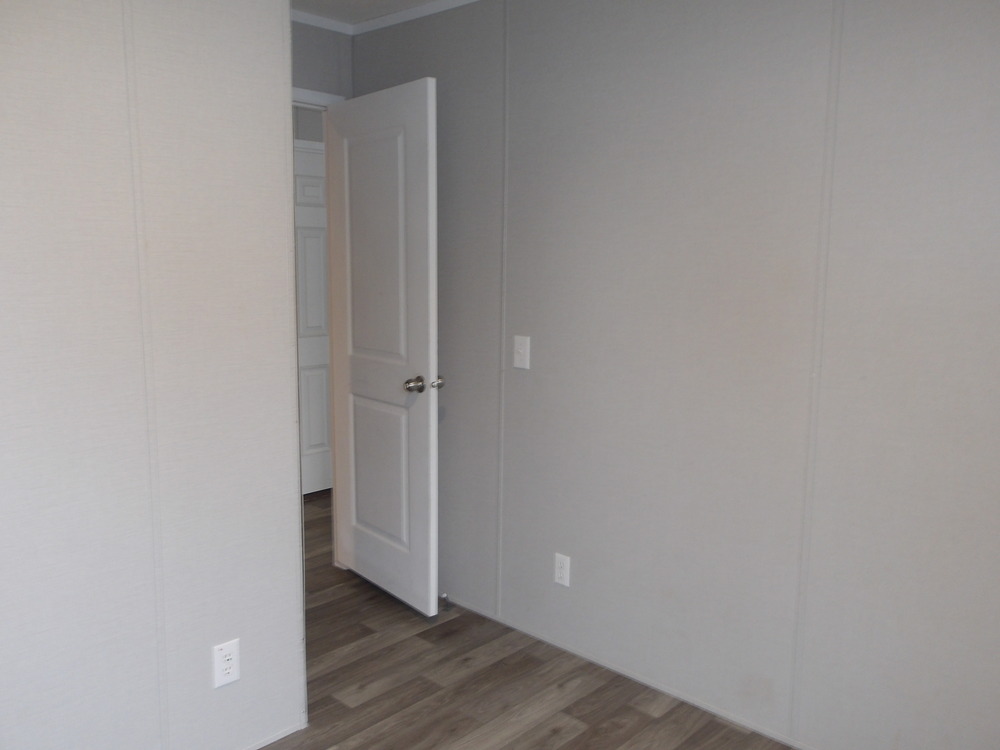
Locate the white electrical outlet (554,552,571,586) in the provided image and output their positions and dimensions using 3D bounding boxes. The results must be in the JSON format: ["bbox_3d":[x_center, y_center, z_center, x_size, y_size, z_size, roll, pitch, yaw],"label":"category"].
[{"bbox_3d":[0.229,0.722,2.883,0.069,0.115,0.008,8,11,41],"label":"white electrical outlet"}]

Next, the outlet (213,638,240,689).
[{"bbox_3d":[-0.766,0.814,2.196,0.008,0.123,0.079,8,11,41],"label":"outlet"}]

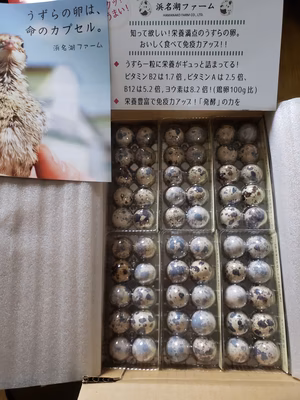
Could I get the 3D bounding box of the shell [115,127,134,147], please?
[{"bbox_3d":[-0.034,-0.087,0.410,0.025,0.032,0.025,-1,75,4],"label":"shell"}]

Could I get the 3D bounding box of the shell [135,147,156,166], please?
[{"bbox_3d":[-0.006,-0.057,0.390,0.025,0.032,0.025,-1,75,3],"label":"shell"}]

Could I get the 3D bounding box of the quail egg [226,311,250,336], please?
[{"bbox_3d":[0.099,0.138,0.337,0.026,0.032,0.026,-1,74,5],"label":"quail egg"}]

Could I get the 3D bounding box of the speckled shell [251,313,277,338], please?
[{"bbox_3d":[0.128,0.141,0.339,0.026,0.032,0.026,-1,75,4],"label":"speckled shell"}]

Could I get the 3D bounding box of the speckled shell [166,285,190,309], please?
[{"bbox_3d":[0.032,0.110,0.342,0.026,0.033,0.026,-1,75,3],"label":"speckled shell"}]

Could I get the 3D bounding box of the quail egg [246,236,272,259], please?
[{"bbox_3d":[0.127,0.055,0.351,0.026,0.033,0.026,-1,75,3],"label":"quail egg"}]

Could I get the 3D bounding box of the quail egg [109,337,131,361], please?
[{"bbox_3d":[-0.034,0.169,0.341,0.024,0.032,0.024,-1,75,4],"label":"quail egg"}]

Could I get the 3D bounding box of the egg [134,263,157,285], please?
[{"bbox_3d":[-0.006,0.085,0.351,0.025,0.032,0.025,-1,75,3],"label":"egg"}]

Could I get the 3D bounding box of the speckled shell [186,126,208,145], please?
[{"bbox_3d":[0.062,-0.087,0.402,0.026,0.032,0.026,-1,75,3],"label":"speckled shell"}]

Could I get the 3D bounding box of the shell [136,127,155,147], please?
[{"bbox_3d":[-0.006,-0.086,0.406,0.025,0.032,0.025,-1,75,3],"label":"shell"}]

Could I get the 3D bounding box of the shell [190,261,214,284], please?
[{"bbox_3d":[0.061,0.084,0.358,0.025,0.032,0.025,-1,75,4],"label":"shell"}]

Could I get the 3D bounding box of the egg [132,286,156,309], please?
[{"bbox_3d":[-0.007,0.115,0.354,0.026,0.033,0.026,-1,75,4],"label":"egg"}]

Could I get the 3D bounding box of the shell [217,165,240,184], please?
[{"bbox_3d":[0.101,-0.034,0.387,0.026,0.032,0.026,-1,75,4],"label":"shell"}]

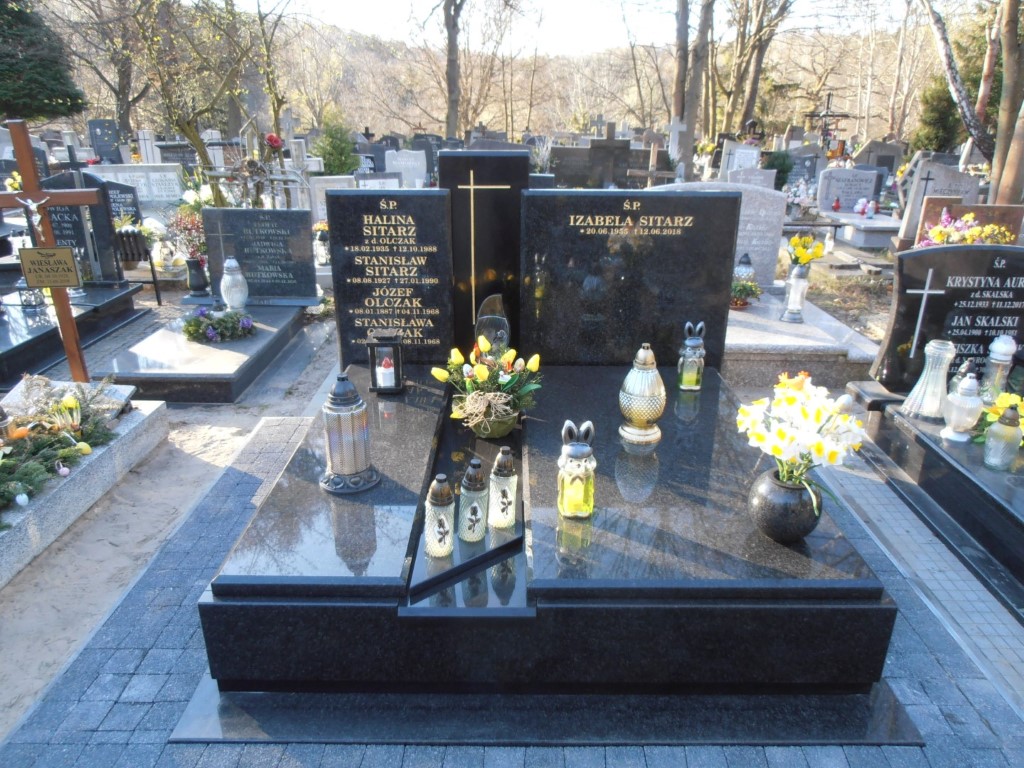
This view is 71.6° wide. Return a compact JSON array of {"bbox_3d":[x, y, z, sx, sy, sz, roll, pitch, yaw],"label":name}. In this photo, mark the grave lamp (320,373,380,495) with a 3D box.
[{"bbox_3d":[-0.514,0.141,2.209,0.190,0.350,0.185,0,23,0],"label":"grave lamp"}]

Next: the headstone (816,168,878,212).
[{"bbox_3d":[4.529,-2.628,9.670,0.760,0.590,0.130,0,21,0],"label":"headstone"}]

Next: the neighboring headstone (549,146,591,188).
[{"bbox_3d":[0.838,-3.060,10.344,0.580,0.720,0.140,0,21,0],"label":"neighboring headstone"}]

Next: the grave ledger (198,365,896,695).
[{"bbox_3d":[0.093,0.371,2.715,1.810,0.336,1.780,0,21,0],"label":"grave ledger"}]

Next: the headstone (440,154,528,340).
[{"bbox_3d":[-0.128,-0.580,3.375,0.401,1.015,0.100,0,21,0],"label":"headstone"}]

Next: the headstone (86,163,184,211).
[{"bbox_3d":[-5.195,-2.741,9.891,1.326,0.609,0.200,0,21,0],"label":"headstone"}]

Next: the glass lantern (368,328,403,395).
[{"bbox_3d":[-0.544,-0.107,3.089,0.145,0.268,0.140,0,21,0],"label":"glass lantern"}]

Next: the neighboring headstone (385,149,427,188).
[{"bbox_3d":[-1.550,-3.150,10.647,0.570,0.680,0.120,0,21,0],"label":"neighboring headstone"}]

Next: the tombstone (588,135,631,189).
[{"bbox_3d":[1.364,-3.076,9.987,0.582,1.032,0.250,0,21,0],"label":"tombstone"}]

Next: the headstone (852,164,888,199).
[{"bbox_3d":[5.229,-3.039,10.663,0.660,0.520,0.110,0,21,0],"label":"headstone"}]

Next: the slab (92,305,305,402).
[{"bbox_3d":[-1.913,-0.247,4.562,0.768,0.167,1.513,-1,21,-3],"label":"slab"}]

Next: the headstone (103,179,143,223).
[{"bbox_3d":[-3.804,-1.696,6.925,0.454,0.569,0.120,0,21,0],"label":"headstone"}]

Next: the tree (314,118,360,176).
[{"bbox_3d":[-2.557,-3.286,10.519,0.660,1.200,0.660,0,21,0],"label":"tree"}]

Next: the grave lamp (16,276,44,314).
[{"bbox_3d":[-3.260,-0.656,4.813,0.120,0.225,0.120,0,21,0],"label":"grave lamp"}]

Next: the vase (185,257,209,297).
[{"bbox_3d":[-2.311,-0.796,5.234,0.140,0.273,0.140,0,21,0],"label":"vase"}]

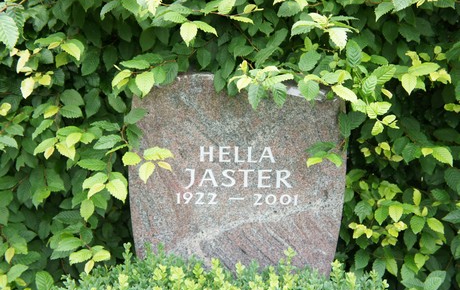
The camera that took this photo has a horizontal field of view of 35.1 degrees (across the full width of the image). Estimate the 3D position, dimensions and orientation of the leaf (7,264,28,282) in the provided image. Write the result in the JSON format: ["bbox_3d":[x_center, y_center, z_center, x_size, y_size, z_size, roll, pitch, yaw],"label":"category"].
[{"bbox_3d":[-0.562,0.342,1.930,0.065,0.014,0.037,-38,60,-9],"label":"leaf"}]

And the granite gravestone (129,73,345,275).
[{"bbox_3d":[0.025,0.102,2.009,0.576,0.608,0.140,1,14,4],"label":"granite gravestone"}]

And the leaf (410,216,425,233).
[{"bbox_3d":[0.497,0.215,1.940,0.036,0.049,0.014,-3,-20,9],"label":"leaf"}]

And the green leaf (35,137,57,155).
[{"bbox_3d":[-0.485,0.001,1.911,0.055,0.045,0.028,0,14,0],"label":"green leaf"}]

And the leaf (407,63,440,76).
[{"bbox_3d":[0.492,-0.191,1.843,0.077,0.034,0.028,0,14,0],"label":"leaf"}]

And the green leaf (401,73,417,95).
[{"bbox_3d":[0.490,-0.169,2.000,0.041,0.061,0.016,-2,-17,-1],"label":"green leaf"}]

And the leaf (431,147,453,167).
[{"bbox_3d":[0.567,0.031,1.950,0.056,0.051,0.028,0,14,0],"label":"leaf"}]

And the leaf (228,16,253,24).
[{"bbox_3d":[0.029,-0.311,1.830,0.063,0.015,0.033,17,25,0],"label":"leaf"}]

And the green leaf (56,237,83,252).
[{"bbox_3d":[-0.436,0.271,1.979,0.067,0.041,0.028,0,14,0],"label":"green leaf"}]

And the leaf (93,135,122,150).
[{"bbox_3d":[-0.315,-0.003,1.870,0.078,0.015,0.041,-21,50,-9],"label":"leaf"}]

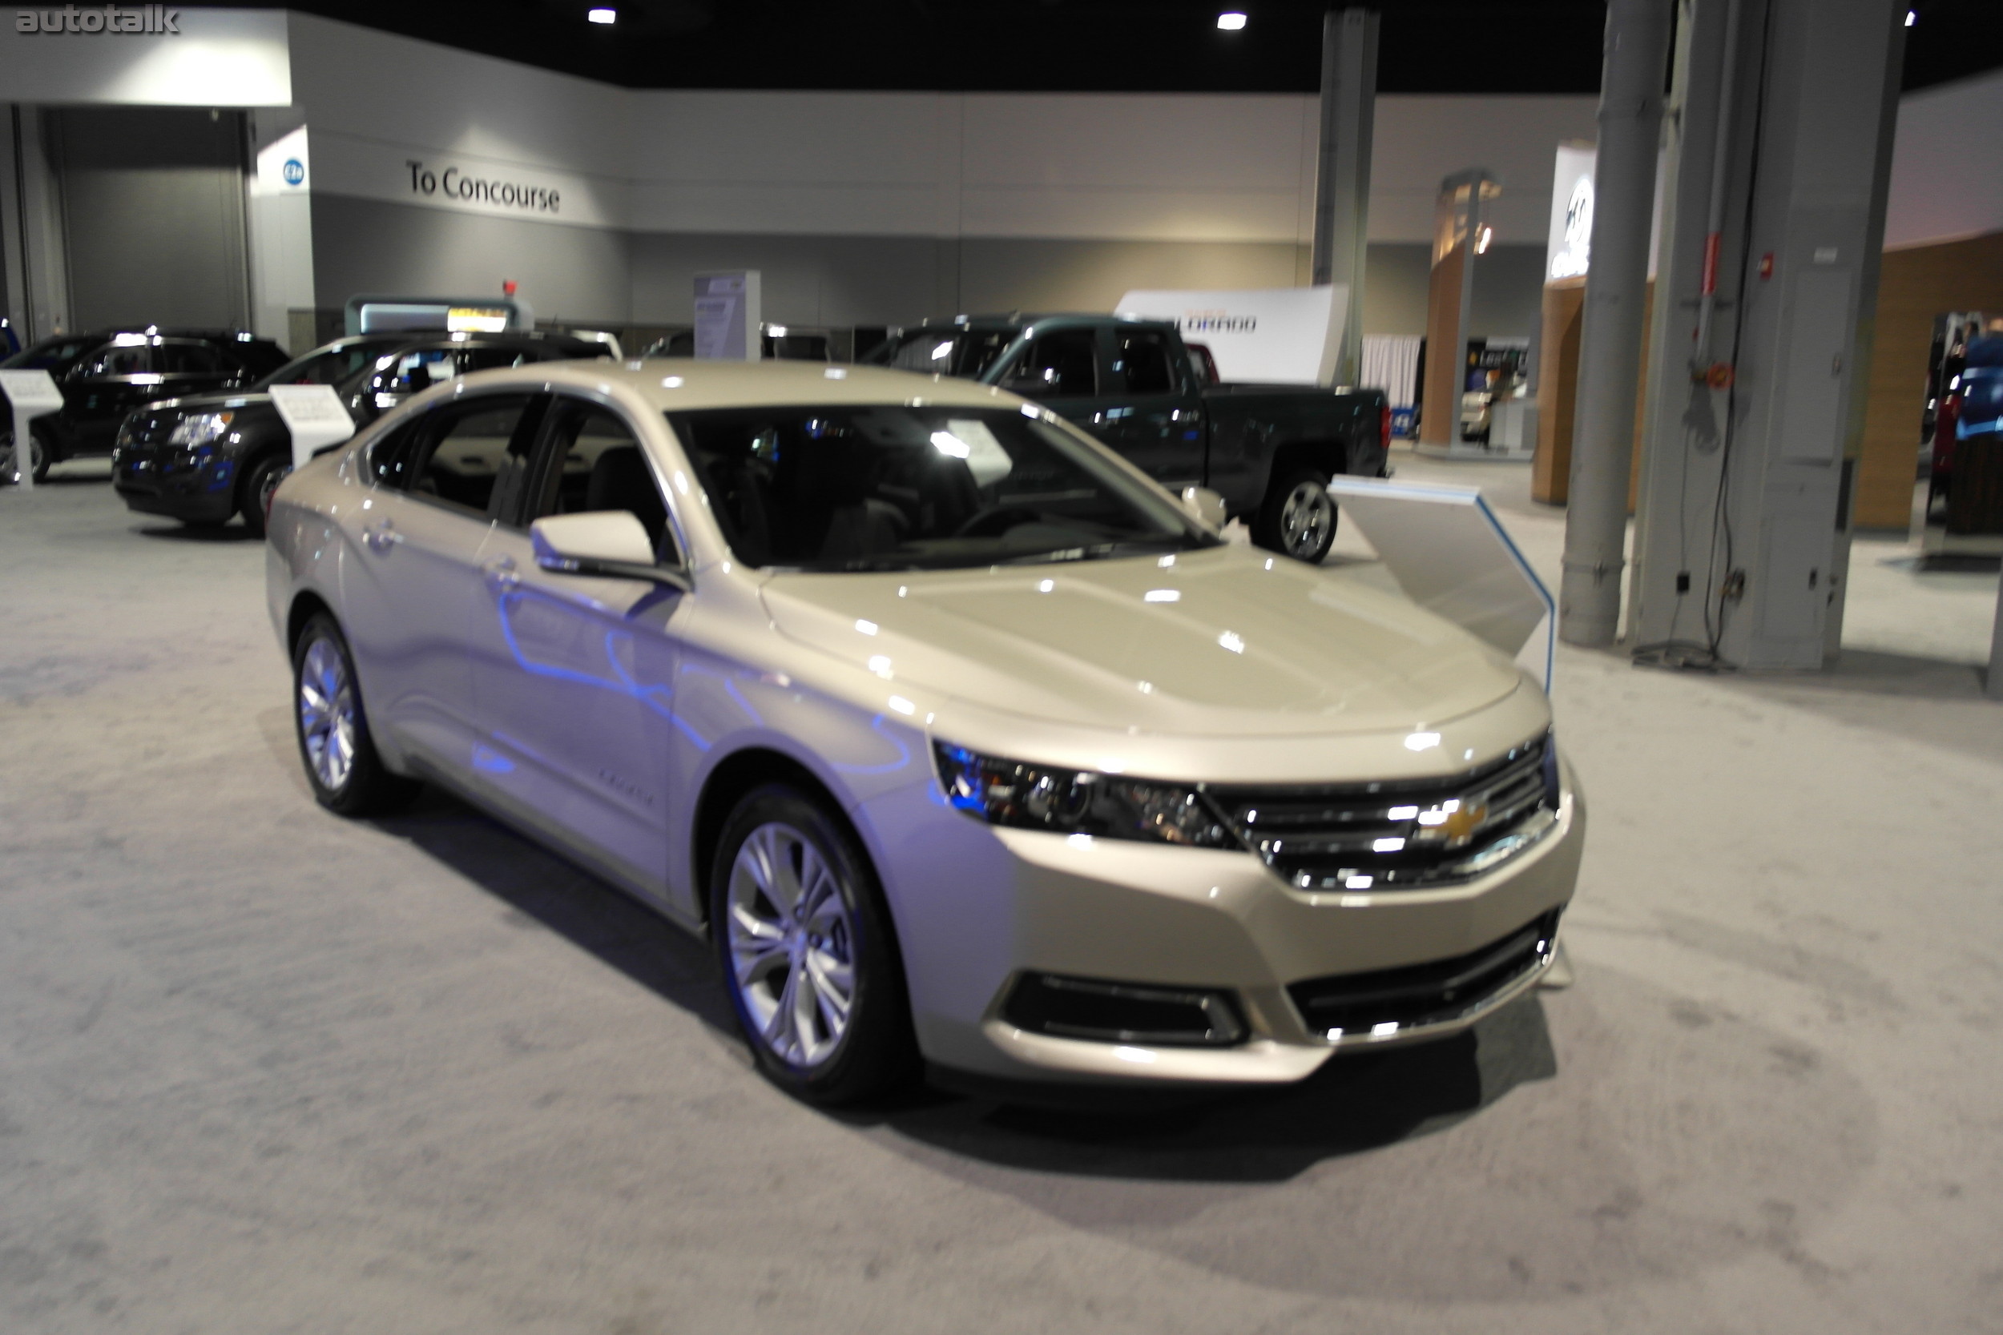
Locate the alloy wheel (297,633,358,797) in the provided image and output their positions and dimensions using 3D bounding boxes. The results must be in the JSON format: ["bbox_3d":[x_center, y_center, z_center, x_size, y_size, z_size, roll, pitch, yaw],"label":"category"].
[{"bbox_3d":[-2.180,0.146,5.626,0.200,0.510,0.510,-7,13,-39],"label":"alloy wheel"}]

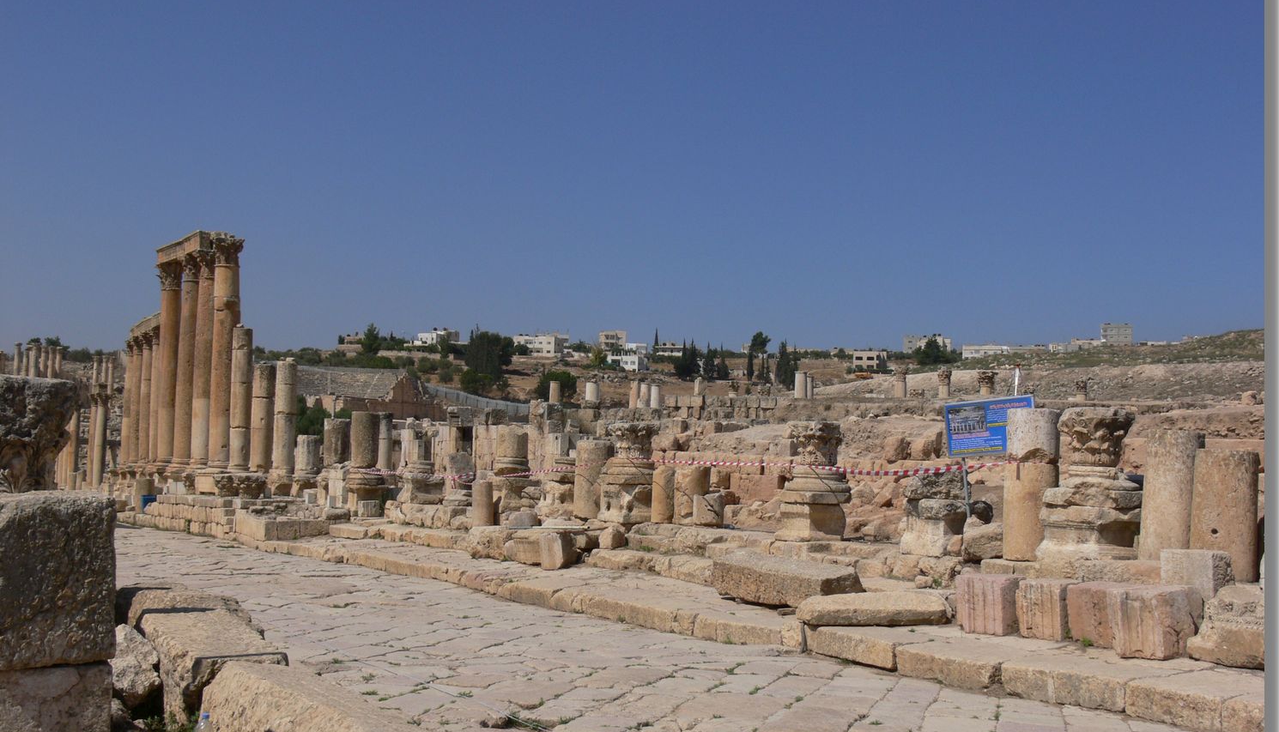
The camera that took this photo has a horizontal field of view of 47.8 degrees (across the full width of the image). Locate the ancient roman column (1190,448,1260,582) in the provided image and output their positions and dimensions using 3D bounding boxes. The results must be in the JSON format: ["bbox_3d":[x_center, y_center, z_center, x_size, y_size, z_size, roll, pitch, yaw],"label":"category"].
[{"bbox_3d":[6.300,1.591,15.541,0.720,1.420,0.720,3,-4,-31],"label":"ancient roman column"}]

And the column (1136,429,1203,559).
[{"bbox_3d":[6.086,1.514,16.545,0.690,1.570,0.690,3,-4,-31],"label":"column"}]

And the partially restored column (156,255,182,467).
[{"bbox_3d":[-21.005,-0.144,64.500,1.150,9.000,1.150,4,-4,-32],"label":"partially restored column"}]

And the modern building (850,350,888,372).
[{"bbox_3d":[83.434,-1.528,522.000,12.000,7.300,11.000,1,-3,7],"label":"modern building"}]

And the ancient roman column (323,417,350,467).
[{"bbox_3d":[-7.740,1.941,36.836,0.670,1.240,0.670,3,-4,-31],"label":"ancient roman column"}]

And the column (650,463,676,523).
[{"bbox_3d":[0.436,2.325,26.300,0.420,1.050,0.420,2,-3,0],"label":"column"}]

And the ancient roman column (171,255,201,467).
[{"bbox_3d":[-16.822,-0.169,53.728,0.950,7.870,0.950,3,-4,-31],"label":"ancient roman column"}]

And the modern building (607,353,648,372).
[{"bbox_3d":[-3.507,-1.109,430.000,9.500,5.900,8.500,1,-3,20],"label":"modern building"}]

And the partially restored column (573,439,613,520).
[{"bbox_3d":[-0.921,2.249,28.600,0.730,1.600,0.730,2,-2,0],"label":"partially restored column"}]

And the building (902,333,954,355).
[{"bbox_3d":[120.050,-9.257,600.289,21.000,10.000,14.000,0,-3,14],"label":"building"}]

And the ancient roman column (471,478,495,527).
[{"bbox_3d":[-2.524,2.201,23.423,0.350,0.780,0.350,3,-4,-31],"label":"ancient roman column"}]

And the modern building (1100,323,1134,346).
[{"bbox_3d":[218.436,-14.584,660.000,13.000,10.000,12.000,2,-2,3],"label":"modern building"}]

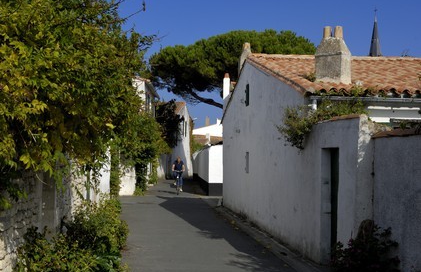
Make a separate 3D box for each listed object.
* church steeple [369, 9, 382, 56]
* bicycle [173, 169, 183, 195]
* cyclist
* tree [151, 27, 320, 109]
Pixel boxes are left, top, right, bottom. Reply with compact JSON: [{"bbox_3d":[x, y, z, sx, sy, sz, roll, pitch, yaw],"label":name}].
[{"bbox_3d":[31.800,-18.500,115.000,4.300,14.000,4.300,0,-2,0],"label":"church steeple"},{"bbox_3d":[-1.440,2.090,26.700,0.540,1.060,1.730,0,-2,-2],"label":"bicycle"},{"bbox_3d":[-1.430,1.730,26.800,0.550,1.620,0.850,0,-2,-2],"label":"cyclist"},{"bbox_3d":[1.650,-2.100,42.500,12.200,10.700,11.500,0,-2,0],"label":"tree"}]

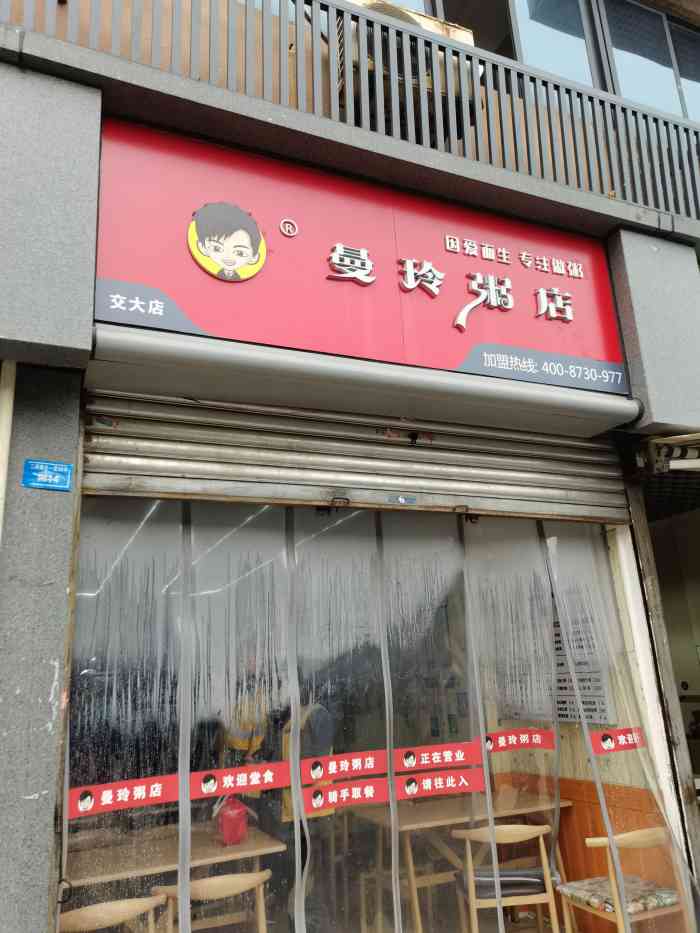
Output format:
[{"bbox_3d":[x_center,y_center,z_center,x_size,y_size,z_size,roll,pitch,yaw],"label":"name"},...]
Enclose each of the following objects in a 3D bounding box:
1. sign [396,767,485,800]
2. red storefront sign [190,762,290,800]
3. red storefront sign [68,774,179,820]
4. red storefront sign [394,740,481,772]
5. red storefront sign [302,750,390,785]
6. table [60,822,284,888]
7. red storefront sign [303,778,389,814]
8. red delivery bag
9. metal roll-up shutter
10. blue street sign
[{"bbox_3d":[0.423,1.459,3.221,0.464,0.101,0.010,4,-18,-23],"label":"sign"},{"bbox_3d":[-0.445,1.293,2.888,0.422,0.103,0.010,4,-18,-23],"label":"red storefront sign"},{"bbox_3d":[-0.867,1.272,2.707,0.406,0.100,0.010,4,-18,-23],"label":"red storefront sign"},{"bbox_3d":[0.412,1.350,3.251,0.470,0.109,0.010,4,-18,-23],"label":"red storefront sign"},{"bbox_3d":[-0.021,1.314,3.070,0.405,0.098,0.010,4,-18,-23],"label":"red storefront sign"},{"bbox_3d":[-0.947,2.213,3.240,1.170,0.750,0.670,4,-18,-23],"label":"table"},{"bbox_3d":[-0.010,1.427,3.038,0.399,0.101,0.010,4,-18,-23],"label":"red storefront sign"},{"bbox_3d":[-0.582,1.769,3.498,0.145,0.200,0.130,4,-18,-23],"label":"red delivery bag"},{"bbox_3d":[0.224,0.008,3.510,2.925,0.460,0.060,4,-18,-23],"label":"metal roll-up shutter"},{"bbox_3d":[-1.203,0.037,2.796,0.176,0.114,0.010,4,-18,-23],"label":"blue street sign"}]

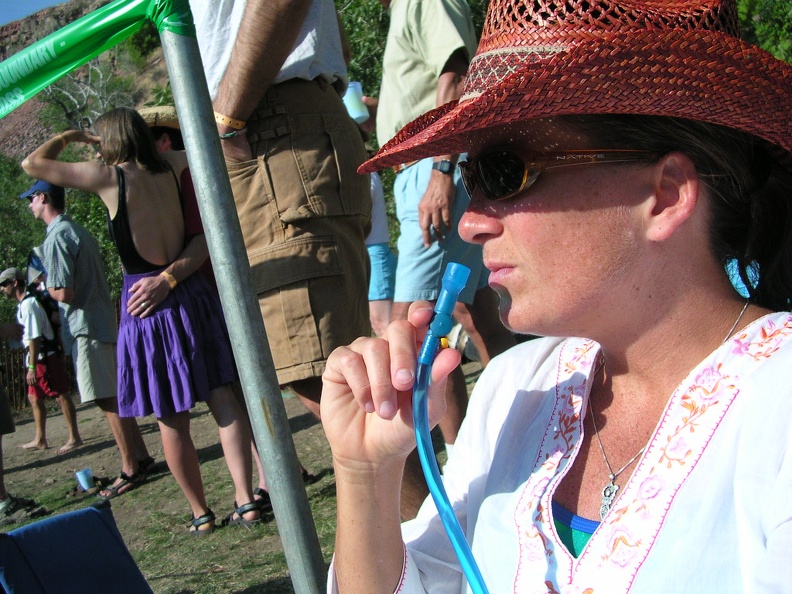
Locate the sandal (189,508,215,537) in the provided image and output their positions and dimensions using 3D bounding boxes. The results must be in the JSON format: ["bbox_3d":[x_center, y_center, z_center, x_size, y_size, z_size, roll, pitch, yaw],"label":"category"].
[{"bbox_3d":[-0.770,0.894,3.370,0.095,0.100,0.250,-6,-1,-25],"label":"sandal"}]

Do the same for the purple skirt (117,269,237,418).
[{"bbox_3d":[-0.869,0.172,3.350,0.450,0.530,0.370,-6,-1,-30],"label":"purple skirt"}]

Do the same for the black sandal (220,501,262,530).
[{"bbox_3d":[-0.628,0.879,3.420,0.095,0.100,0.250,-6,-1,-38],"label":"black sandal"}]

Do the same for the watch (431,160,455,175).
[{"bbox_3d":[0.131,-0.359,2.350,0.063,0.042,0.055,8,-4,-14],"label":"watch"}]

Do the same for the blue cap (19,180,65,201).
[{"bbox_3d":[-1.984,-0.620,4.750,0.270,0.140,0.180,-7,-1,-18],"label":"blue cap"}]

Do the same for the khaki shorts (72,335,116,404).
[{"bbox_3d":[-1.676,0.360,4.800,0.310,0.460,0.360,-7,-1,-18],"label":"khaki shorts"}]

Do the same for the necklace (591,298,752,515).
[{"bbox_3d":[0.200,0.073,0.600,0.125,0.140,0.140,-8,-2,45],"label":"necklace"}]

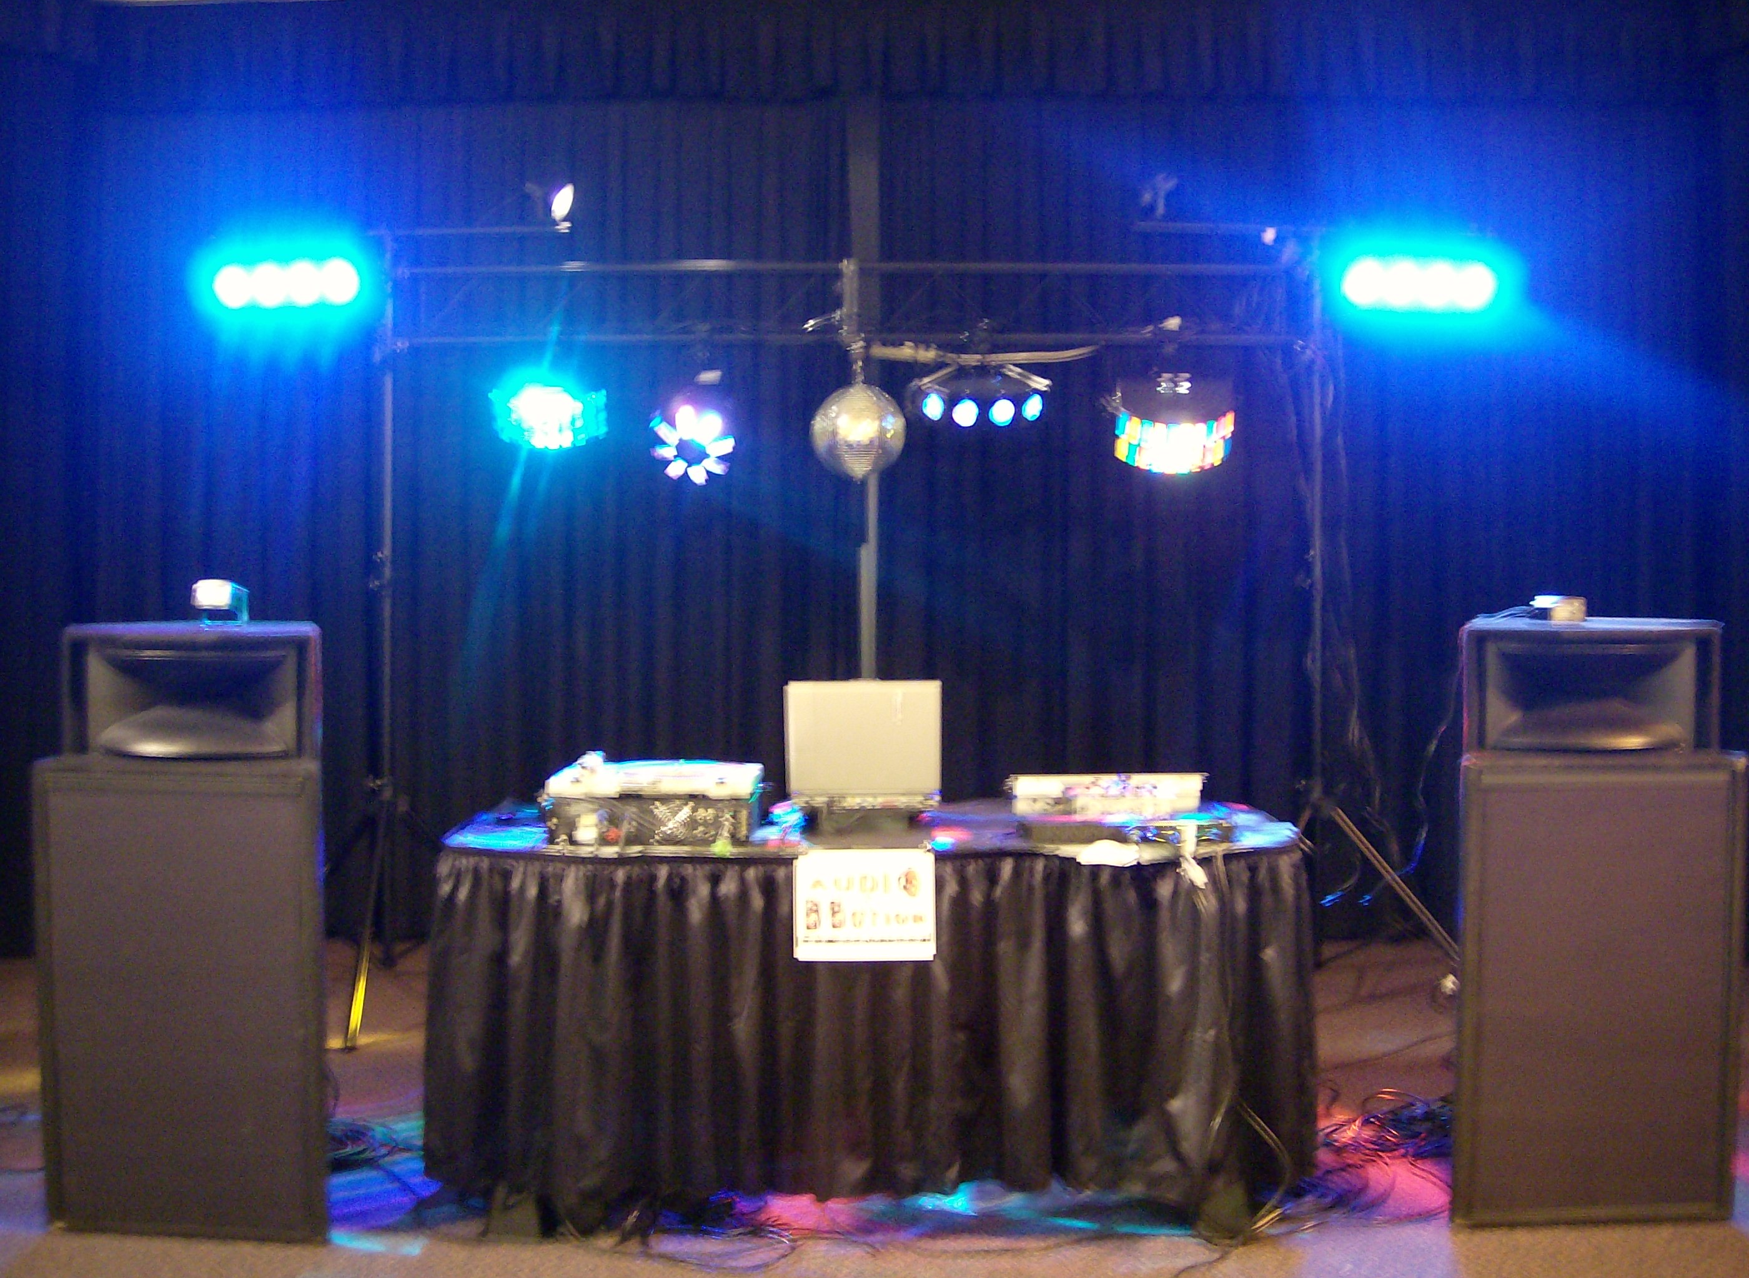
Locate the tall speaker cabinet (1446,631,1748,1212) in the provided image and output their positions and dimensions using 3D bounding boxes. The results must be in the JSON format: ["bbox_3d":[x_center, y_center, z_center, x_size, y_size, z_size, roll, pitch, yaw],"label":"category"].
[{"bbox_3d":[1.454,0.570,3.924,0.565,1.205,0.530,0,3,-1],"label":"tall speaker cabinet"}]

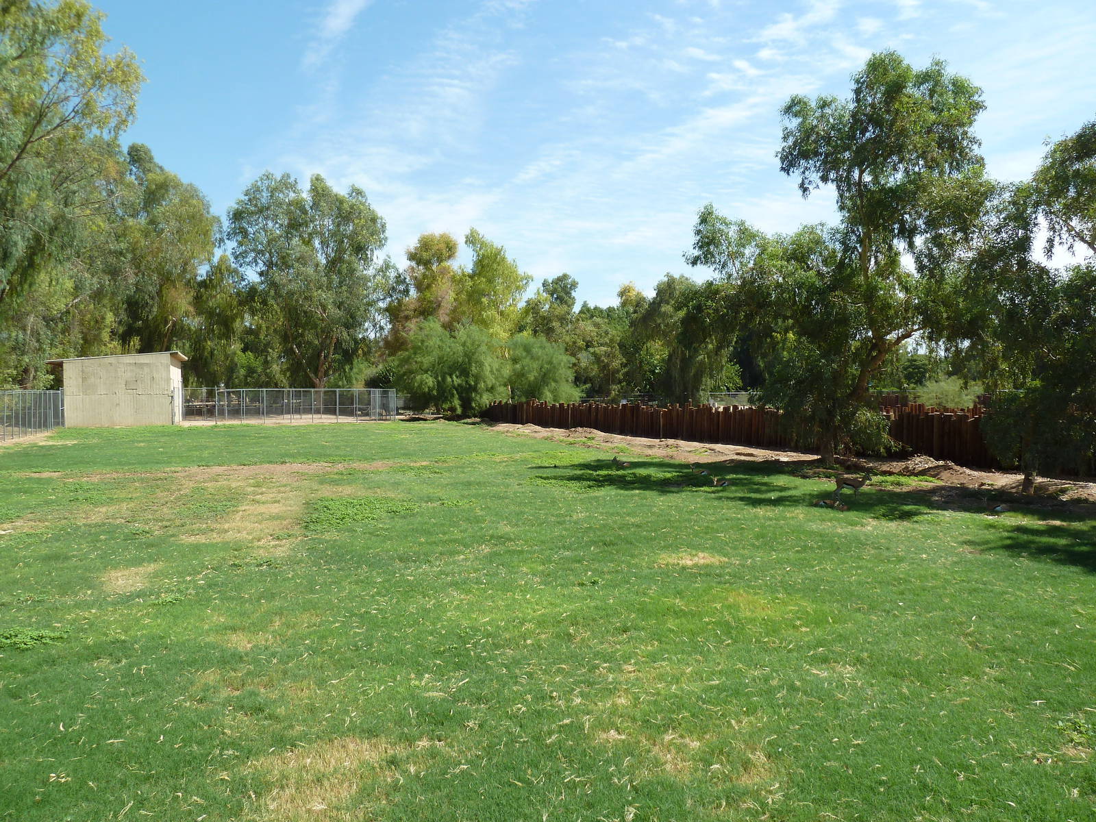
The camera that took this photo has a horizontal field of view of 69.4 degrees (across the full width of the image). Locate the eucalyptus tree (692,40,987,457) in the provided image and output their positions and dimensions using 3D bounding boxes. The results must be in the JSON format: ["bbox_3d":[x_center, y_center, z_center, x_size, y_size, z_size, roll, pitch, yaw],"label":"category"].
[{"bbox_3d":[8.914,-4.687,24.200,9.200,12.591,8.300,0,2,0],"label":"eucalyptus tree"}]

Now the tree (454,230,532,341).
[{"bbox_3d":[-5.243,-8.401,74.000,7.700,17.380,7.500,0,2,0],"label":"tree"}]

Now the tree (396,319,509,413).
[{"bbox_3d":[-7.308,-3.055,59.000,8.600,7.484,8.000,0,2,0],"label":"tree"}]

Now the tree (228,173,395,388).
[{"bbox_3d":[-19.706,-9.692,66.000,13.900,20.385,12.500,0,2,0],"label":"tree"}]

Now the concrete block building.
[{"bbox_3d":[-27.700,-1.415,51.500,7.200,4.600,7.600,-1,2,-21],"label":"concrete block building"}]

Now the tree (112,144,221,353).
[{"bbox_3d":[-32.772,-11.233,68.000,9.800,23.362,9.500,0,2,0],"label":"tree"}]

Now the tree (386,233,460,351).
[{"bbox_3d":[-12.404,-8.747,78.000,7.800,17.860,7.500,0,2,0],"label":"tree"}]

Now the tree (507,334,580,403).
[{"bbox_3d":[-0.381,-2.856,64.000,6.300,6.819,6.200,0,2,0],"label":"tree"}]

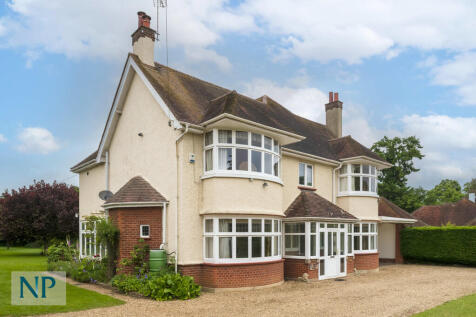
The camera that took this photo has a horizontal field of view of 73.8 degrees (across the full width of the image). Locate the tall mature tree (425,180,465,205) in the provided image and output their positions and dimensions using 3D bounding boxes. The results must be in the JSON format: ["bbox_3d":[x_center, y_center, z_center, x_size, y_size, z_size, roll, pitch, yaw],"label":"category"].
[{"bbox_3d":[35.719,8.843,55.000,6.800,10.600,6.500,-4,-7,33],"label":"tall mature tree"}]

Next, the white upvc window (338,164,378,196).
[{"bbox_3d":[6.512,1.258,16.765,2.400,1.584,1.200,5,-8,-40],"label":"white upvc window"}]

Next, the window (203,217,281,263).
[{"bbox_3d":[0.492,2.949,11.611,3.450,1.527,1.200,5,-8,-40],"label":"window"}]

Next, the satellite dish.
[{"bbox_3d":[-5.850,1.670,14.100,0.650,0.500,0.400,2,-5,-18],"label":"satellite dish"}]

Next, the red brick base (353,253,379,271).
[{"bbox_3d":[6.547,5.398,16.762,2.450,0.845,1.350,5,-8,-40],"label":"red brick base"}]

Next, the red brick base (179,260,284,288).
[{"bbox_3d":[0.197,4.101,11.325,4.470,0.768,1.350,5,-8,-40],"label":"red brick base"}]

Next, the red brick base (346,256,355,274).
[{"bbox_3d":[4.900,4.630,13.750,0.500,0.700,0.300,4,-6,-39],"label":"red brick base"}]

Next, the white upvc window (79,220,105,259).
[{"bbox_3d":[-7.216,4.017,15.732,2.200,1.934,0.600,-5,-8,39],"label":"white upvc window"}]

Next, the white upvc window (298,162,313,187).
[{"bbox_3d":[3.185,0.808,14.785,1.070,1.020,0.120,5,-8,-40],"label":"white upvc window"}]

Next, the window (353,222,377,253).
[{"bbox_3d":[6.496,4.174,16.784,2.300,1.524,1.150,5,-8,-40],"label":"window"}]

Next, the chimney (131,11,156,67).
[{"bbox_3d":[-3.650,-4.630,12.300,0.650,2.100,1.000,4,-6,-39],"label":"chimney"}]

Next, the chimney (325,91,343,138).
[{"bbox_3d":[5.750,-2.620,19.000,0.650,2.750,1.000,4,-6,-39],"label":"chimney"}]

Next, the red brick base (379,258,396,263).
[{"bbox_3d":[8.950,6.120,18.950,1.600,0.250,0.300,4,-6,-39],"label":"red brick base"}]

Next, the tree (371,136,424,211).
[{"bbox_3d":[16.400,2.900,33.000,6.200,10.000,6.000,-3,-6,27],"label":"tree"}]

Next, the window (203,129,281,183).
[{"bbox_3d":[0.280,-0.070,10.850,2.950,1.520,0.900,4,-6,-39],"label":"window"}]

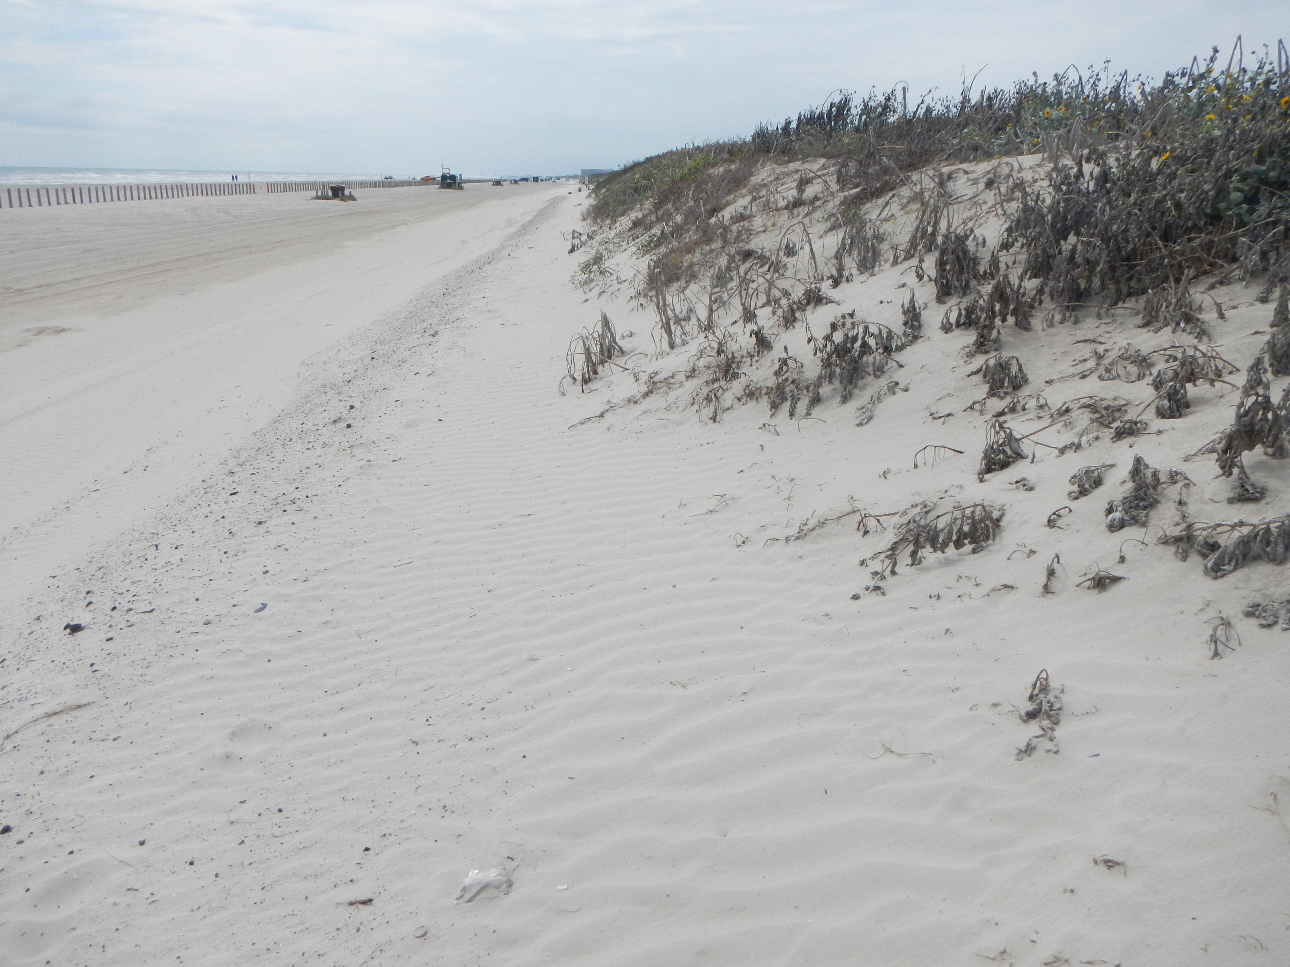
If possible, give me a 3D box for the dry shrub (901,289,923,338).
[{"bbox_3d":[1.915,-1.217,7.480,0.166,0.332,0.149,5,17,14],"label":"dry shrub"}]

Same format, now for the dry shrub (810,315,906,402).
[{"bbox_3d":[1.351,-0.784,6.598,0.618,0.500,0.464,4,17,11],"label":"dry shrub"}]

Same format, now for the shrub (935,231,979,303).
[{"bbox_3d":[2.477,-1.720,8.285,0.352,0.547,0.317,6,17,15],"label":"shrub"}]

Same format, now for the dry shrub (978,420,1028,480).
[{"bbox_3d":[1.582,-0.149,4.615,0.218,0.231,0.186,7,17,19],"label":"dry shrub"}]

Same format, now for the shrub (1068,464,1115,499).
[{"bbox_3d":[1.766,-0.008,4.128,0.179,0.107,0.143,8,18,23],"label":"shrub"}]

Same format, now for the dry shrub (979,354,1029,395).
[{"bbox_3d":[1.959,-0.598,5.705,0.286,0.186,0.229,7,17,18],"label":"dry shrub"}]

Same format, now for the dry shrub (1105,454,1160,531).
[{"bbox_3d":[1.790,0.033,3.828,0.203,0.241,0.203,9,18,25],"label":"dry shrub"}]

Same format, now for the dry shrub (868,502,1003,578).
[{"bbox_3d":[1.118,0.219,4.018,0.524,0.207,0.314,6,17,16],"label":"dry shrub"}]

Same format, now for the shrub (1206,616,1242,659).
[{"bbox_3d":[1.606,0.428,2.895,0.095,0.100,0.076,11,19,30],"label":"shrub"}]

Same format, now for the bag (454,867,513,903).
[{"bbox_3d":[-0.364,0.907,2.348,0.132,0.037,0.080,-2,16,-9],"label":"bag"}]

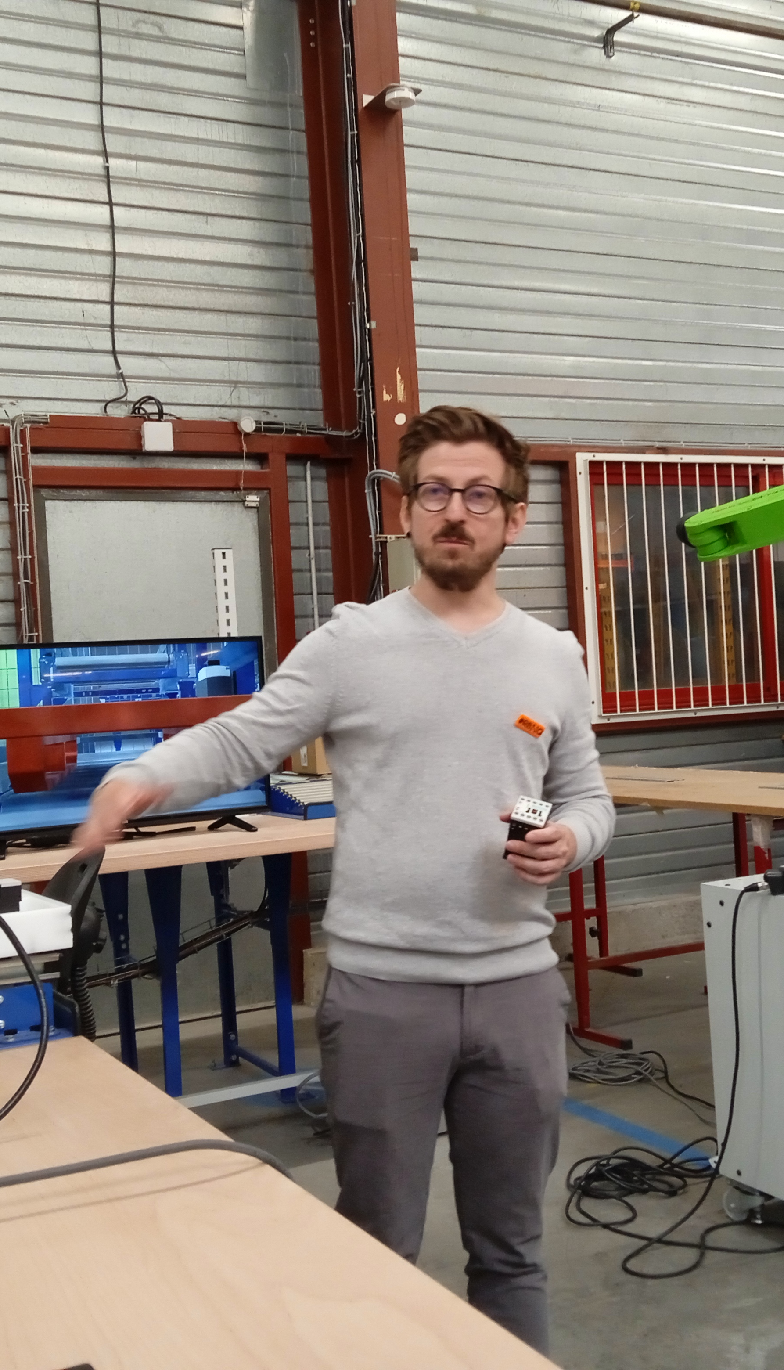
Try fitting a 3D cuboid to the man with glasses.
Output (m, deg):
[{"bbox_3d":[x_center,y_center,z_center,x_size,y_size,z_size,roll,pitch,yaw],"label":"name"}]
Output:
[{"bbox_3d":[0.006,0.461,1.930,0.660,1.700,0.620,-3,0,-5],"label":"man with glasses"}]

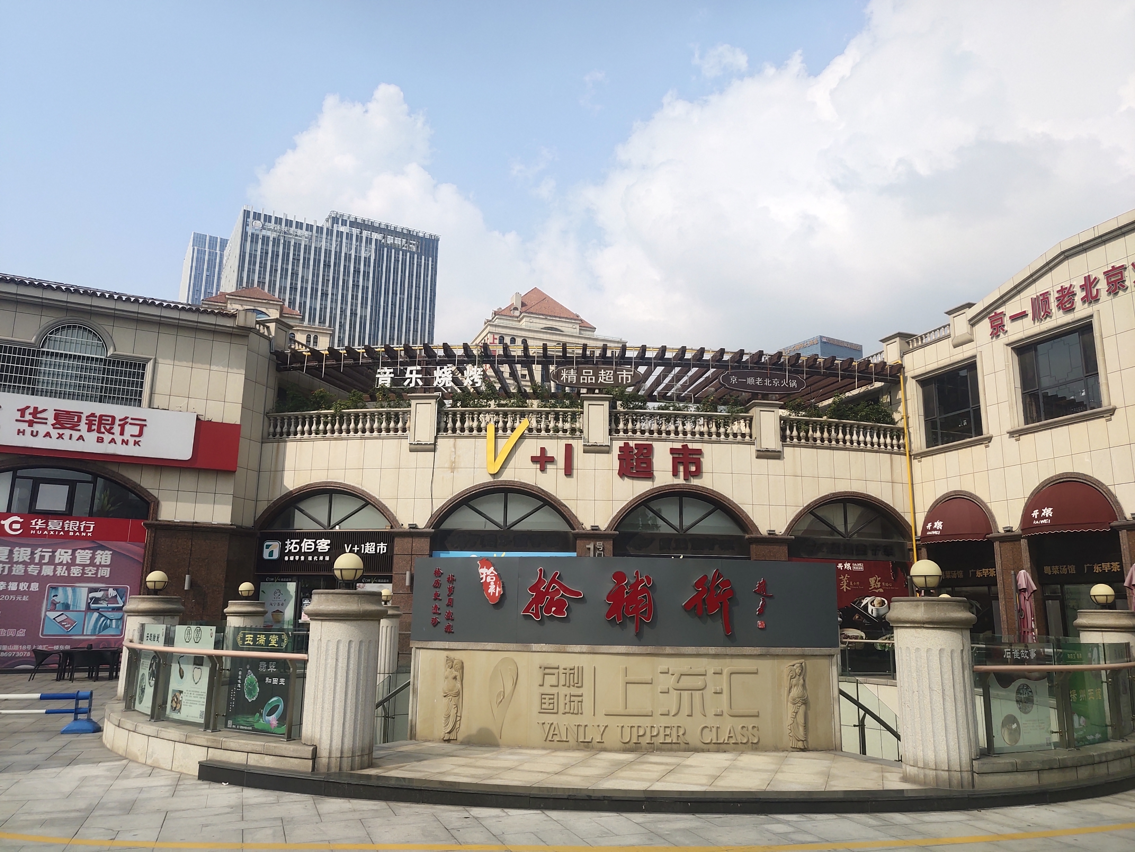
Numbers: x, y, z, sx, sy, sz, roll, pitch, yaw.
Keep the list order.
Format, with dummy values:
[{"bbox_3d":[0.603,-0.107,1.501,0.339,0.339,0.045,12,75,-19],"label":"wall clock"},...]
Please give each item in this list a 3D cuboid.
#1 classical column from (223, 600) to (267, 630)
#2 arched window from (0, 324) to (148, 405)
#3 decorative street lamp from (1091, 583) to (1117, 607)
[{"bbox_3d":[-5.745,3.906,17.345,0.770,1.580,0.770,4,-12,-17],"label":"classical column"},{"bbox_3d":[-13.058,-1.597,26.146,3.475,2.218,0.250,8,-14,-29],"label":"arched window"},{"bbox_3d":[7.677,2.440,14.100,0.297,0.361,0.297,1,-12,0],"label":"decorative street lamp"}]

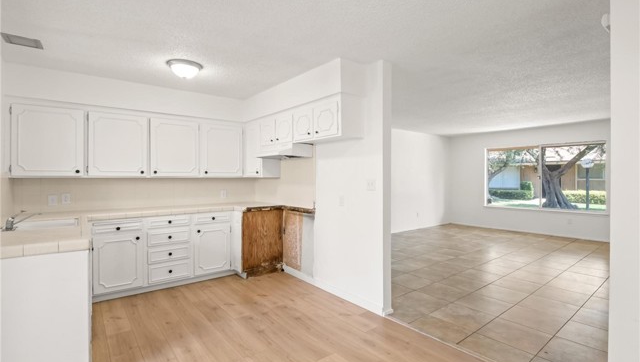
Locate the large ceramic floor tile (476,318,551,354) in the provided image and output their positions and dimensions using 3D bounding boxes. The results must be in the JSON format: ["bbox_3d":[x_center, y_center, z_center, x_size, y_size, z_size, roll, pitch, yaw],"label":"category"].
[{"bbox_3d":[1.675,1.313,2.533,0.444,0.010,0.444,0,1,-38],"label":"large ceramic floor tile"}]

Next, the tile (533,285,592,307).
[{"bbox_3d":[2.734,1.306,3.357,0.444,0.010,0.444,0,1,-38],"label":"tile"}]

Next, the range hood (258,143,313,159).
[{"bbox_3d":[-0.504,-0.374,3.894,0.470,0.145,0.755,0,1,-38],"label":"range hood"}]

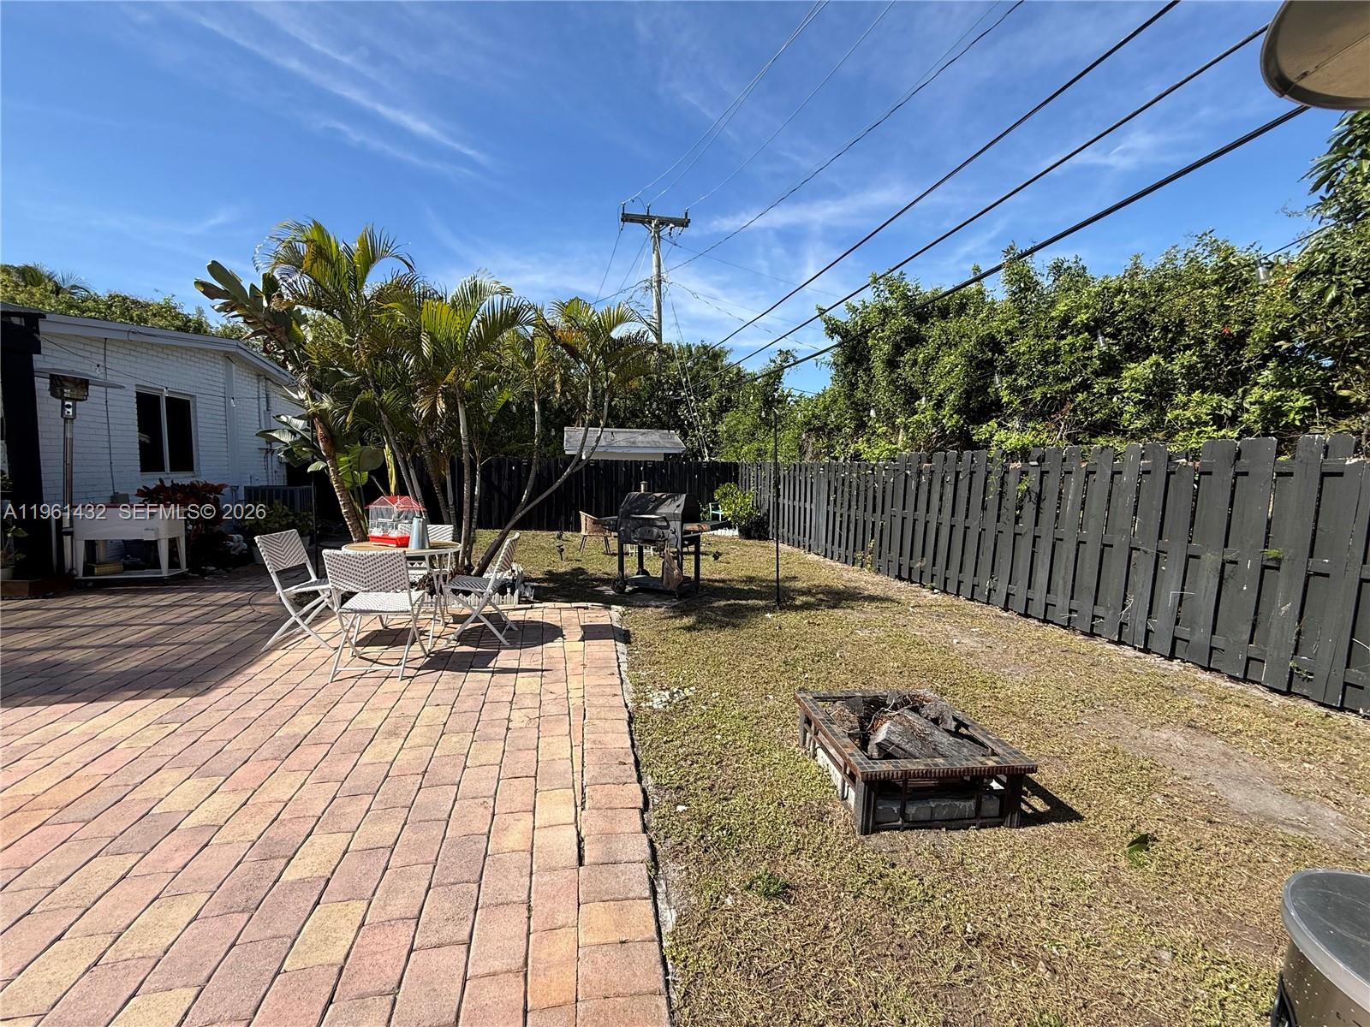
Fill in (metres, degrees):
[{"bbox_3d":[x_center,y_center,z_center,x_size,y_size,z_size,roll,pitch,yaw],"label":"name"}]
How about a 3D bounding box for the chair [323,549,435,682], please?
[{"bbox_3d":[-1.960,0.603,3.553,0.490,0.840,0.580,-1,4,-7],"label":"chair"}]

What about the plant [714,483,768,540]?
[{"bbox_3d":[1.070,-0.053,10.877,1.020,1.100,0.950,0,4,0],"label":"plant"}]

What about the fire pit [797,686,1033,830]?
[{"bbox_3d":[0.958,1.064,2.478,0.720,0.260,0.730,0,5,-6],"label":"fire pit"}]

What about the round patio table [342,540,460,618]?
[{"bbox_3d":[-2.097,0.602,4.149,0.830,0.720,0.830,-2,5,-27],"label":"round patio table"}]

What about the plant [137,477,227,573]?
[{"bbox_3d":[-6.194,0.161,6.791,0.900,1.120,0.850,-4,6,-42],"label":"plant"}]

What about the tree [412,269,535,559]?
[{"bbox_3d":[-2.565,-1.125,6.656,1.500,3.500,1.500,-1,5,-21],"label":"tree"}]

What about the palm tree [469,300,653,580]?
[{"bbox_3d":[-1.440,-0.912,6.509,2.100,3.250,1.600,-1,5,-12],"label":"palm tree"}]

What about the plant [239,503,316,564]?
[{"bbox_3d":[-5.800,0.265,7.943,0.880,0.850,0.800,0,4,0],"label":"plant"}]

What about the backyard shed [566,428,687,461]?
[{"bbox_3d":[-2.100,-1.588,19.536,4.000,2.850,3.700,-1,4,-13],"label":"backyard shed"}]

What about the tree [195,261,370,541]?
[{"bbox_3d":[-4.680,-1.025,6.441,1.950,3.650,1.600,0,4,0],"label":"tree"}]

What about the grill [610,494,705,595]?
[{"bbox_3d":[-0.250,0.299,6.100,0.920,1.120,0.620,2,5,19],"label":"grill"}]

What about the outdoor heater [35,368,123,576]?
[{"bbox_3d":[-6.575,-0.359,5.924,0.850,2.280,0.850,4,3,42],"label":"outdoor heater"}]

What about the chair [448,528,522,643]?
[{"bbox_3d":[-1.541,0.560,4.223,0.510,0.800,0.450,0,5,-7],"label":"chair"}]

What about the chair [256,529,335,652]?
[{"bbox_3d":[-2.822,0.555,4.186,0.570,0.840,0.480,0,4,-5],"label":"chair"}]

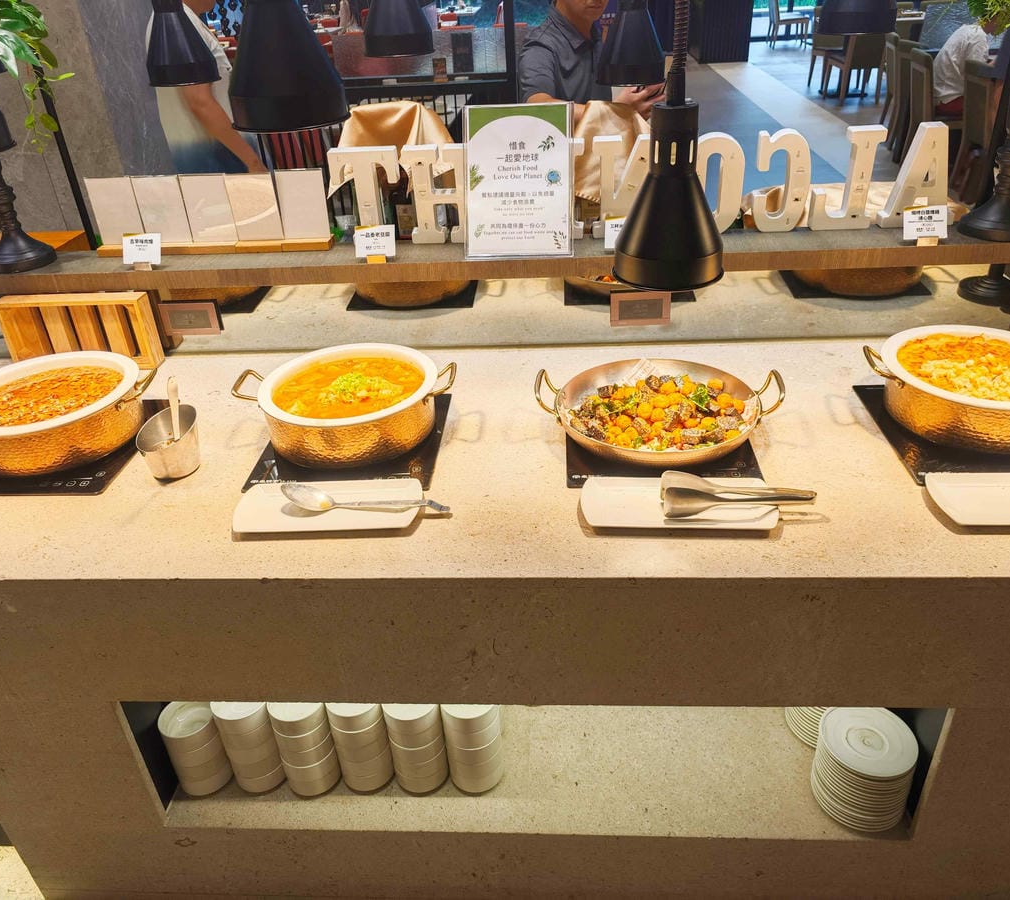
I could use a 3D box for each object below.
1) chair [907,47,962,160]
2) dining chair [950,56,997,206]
[{"bbox_3d":[3.453,-2.672,6.269,0.550,0.850,0.460,2,32,9],"label":"chair"},{"bbox_3d":[3.449,-2.193,5.482,0.550,0.850,0.460,2,32,9],"label":"dining chair"}]

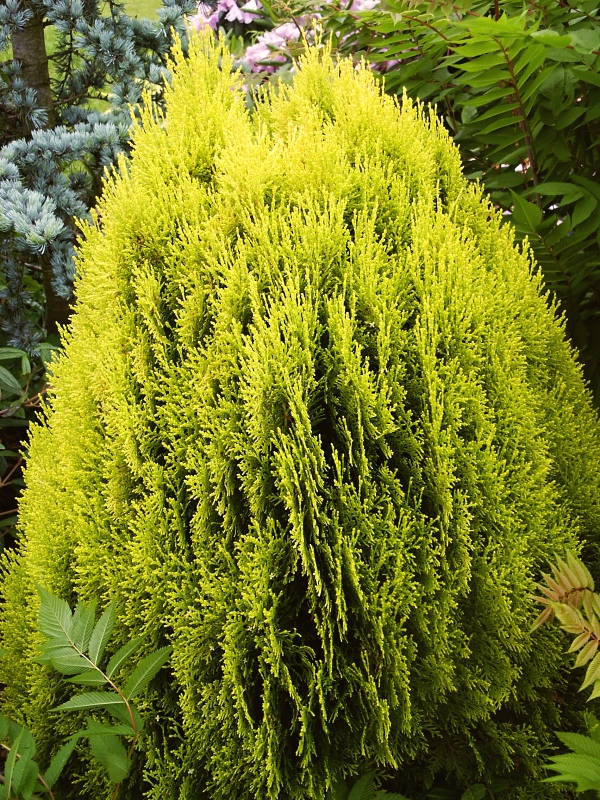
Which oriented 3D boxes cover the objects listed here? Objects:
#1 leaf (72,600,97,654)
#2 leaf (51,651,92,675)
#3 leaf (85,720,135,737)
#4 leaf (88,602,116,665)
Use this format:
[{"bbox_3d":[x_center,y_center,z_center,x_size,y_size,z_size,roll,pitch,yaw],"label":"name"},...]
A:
[{"bbox_3d":[-0.260,0.273,1.700,0.021,0.068,0.014,15,-16,-2],"label":"leaf"},{"bbox_3d":[-0.273,0.315,1.690,0.052,0.026,0.016,5,-20,2],"label":"leaf"},{"bbox_3d":[-0.231,0.394,1.690,0.064,0.020,0.017,4,66,-2],"label":"leaf"},{"bbox_3d":[-0.203,0.241,1.461,0.018,0.067,0.011,14,-19,-1],"label":"leaf"}]

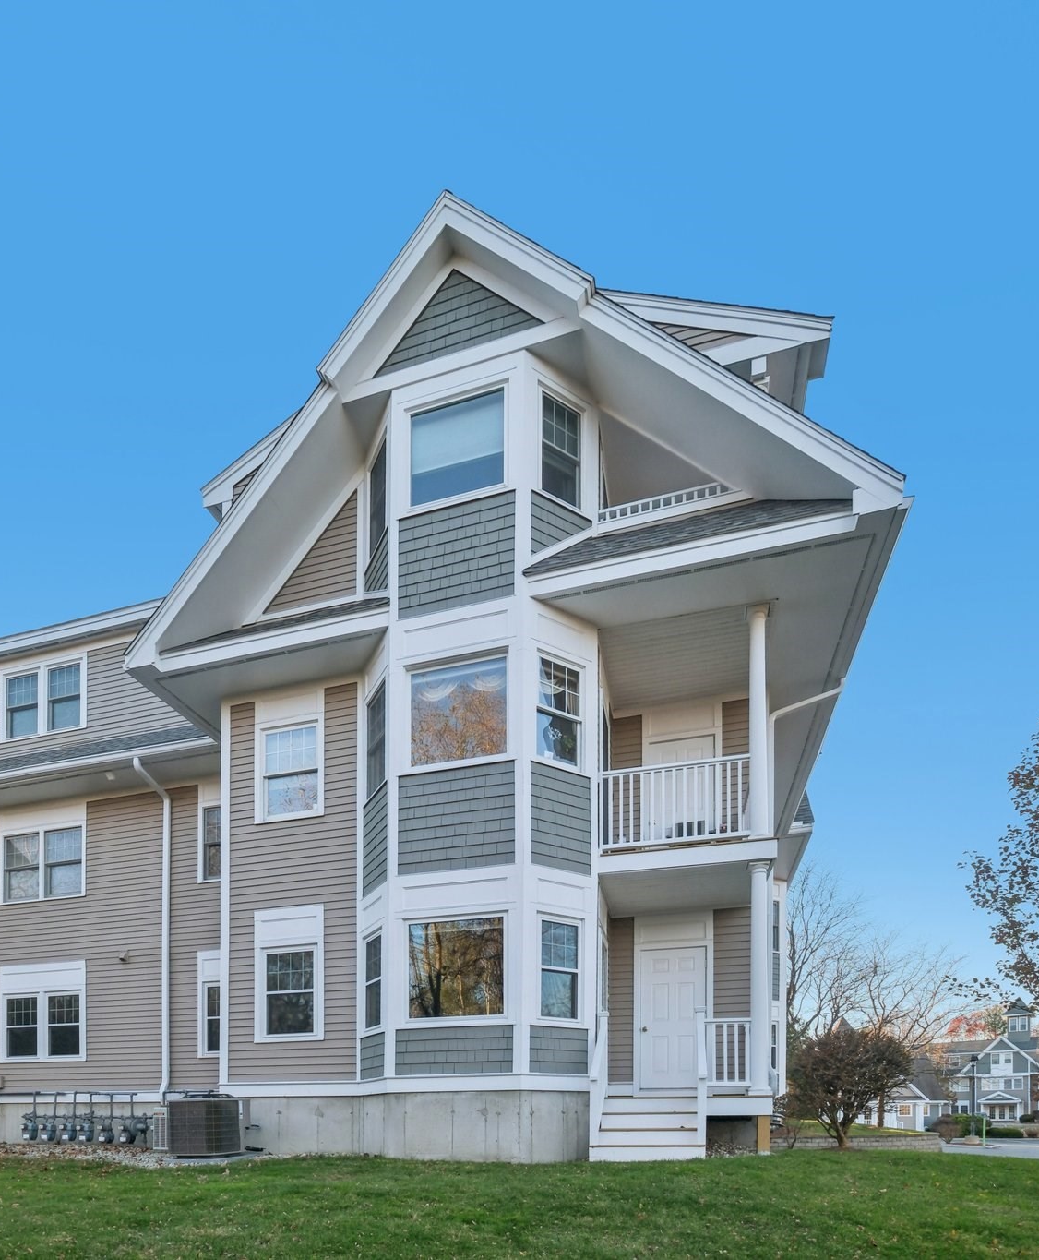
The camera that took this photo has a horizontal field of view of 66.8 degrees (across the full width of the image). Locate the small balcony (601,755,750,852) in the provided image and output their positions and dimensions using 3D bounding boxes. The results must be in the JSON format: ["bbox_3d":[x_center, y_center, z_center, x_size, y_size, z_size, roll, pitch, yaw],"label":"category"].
[{"bbox_3d":[1.908,2.116,9.600,1.800,1.000,0.090,0,0,17],"label":"small balcony"}]

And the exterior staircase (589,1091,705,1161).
[{"bbox_3d":[1.526,5.879,9.300,1.320,0.800,1.000,0,0,17],"label":"exterior staircase"}]

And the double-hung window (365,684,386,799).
[{"bbox_3d":[-1.850,1.428,10.150,0.100,1.280,0.750,0,0,-29],"label":"double-hung window"}]

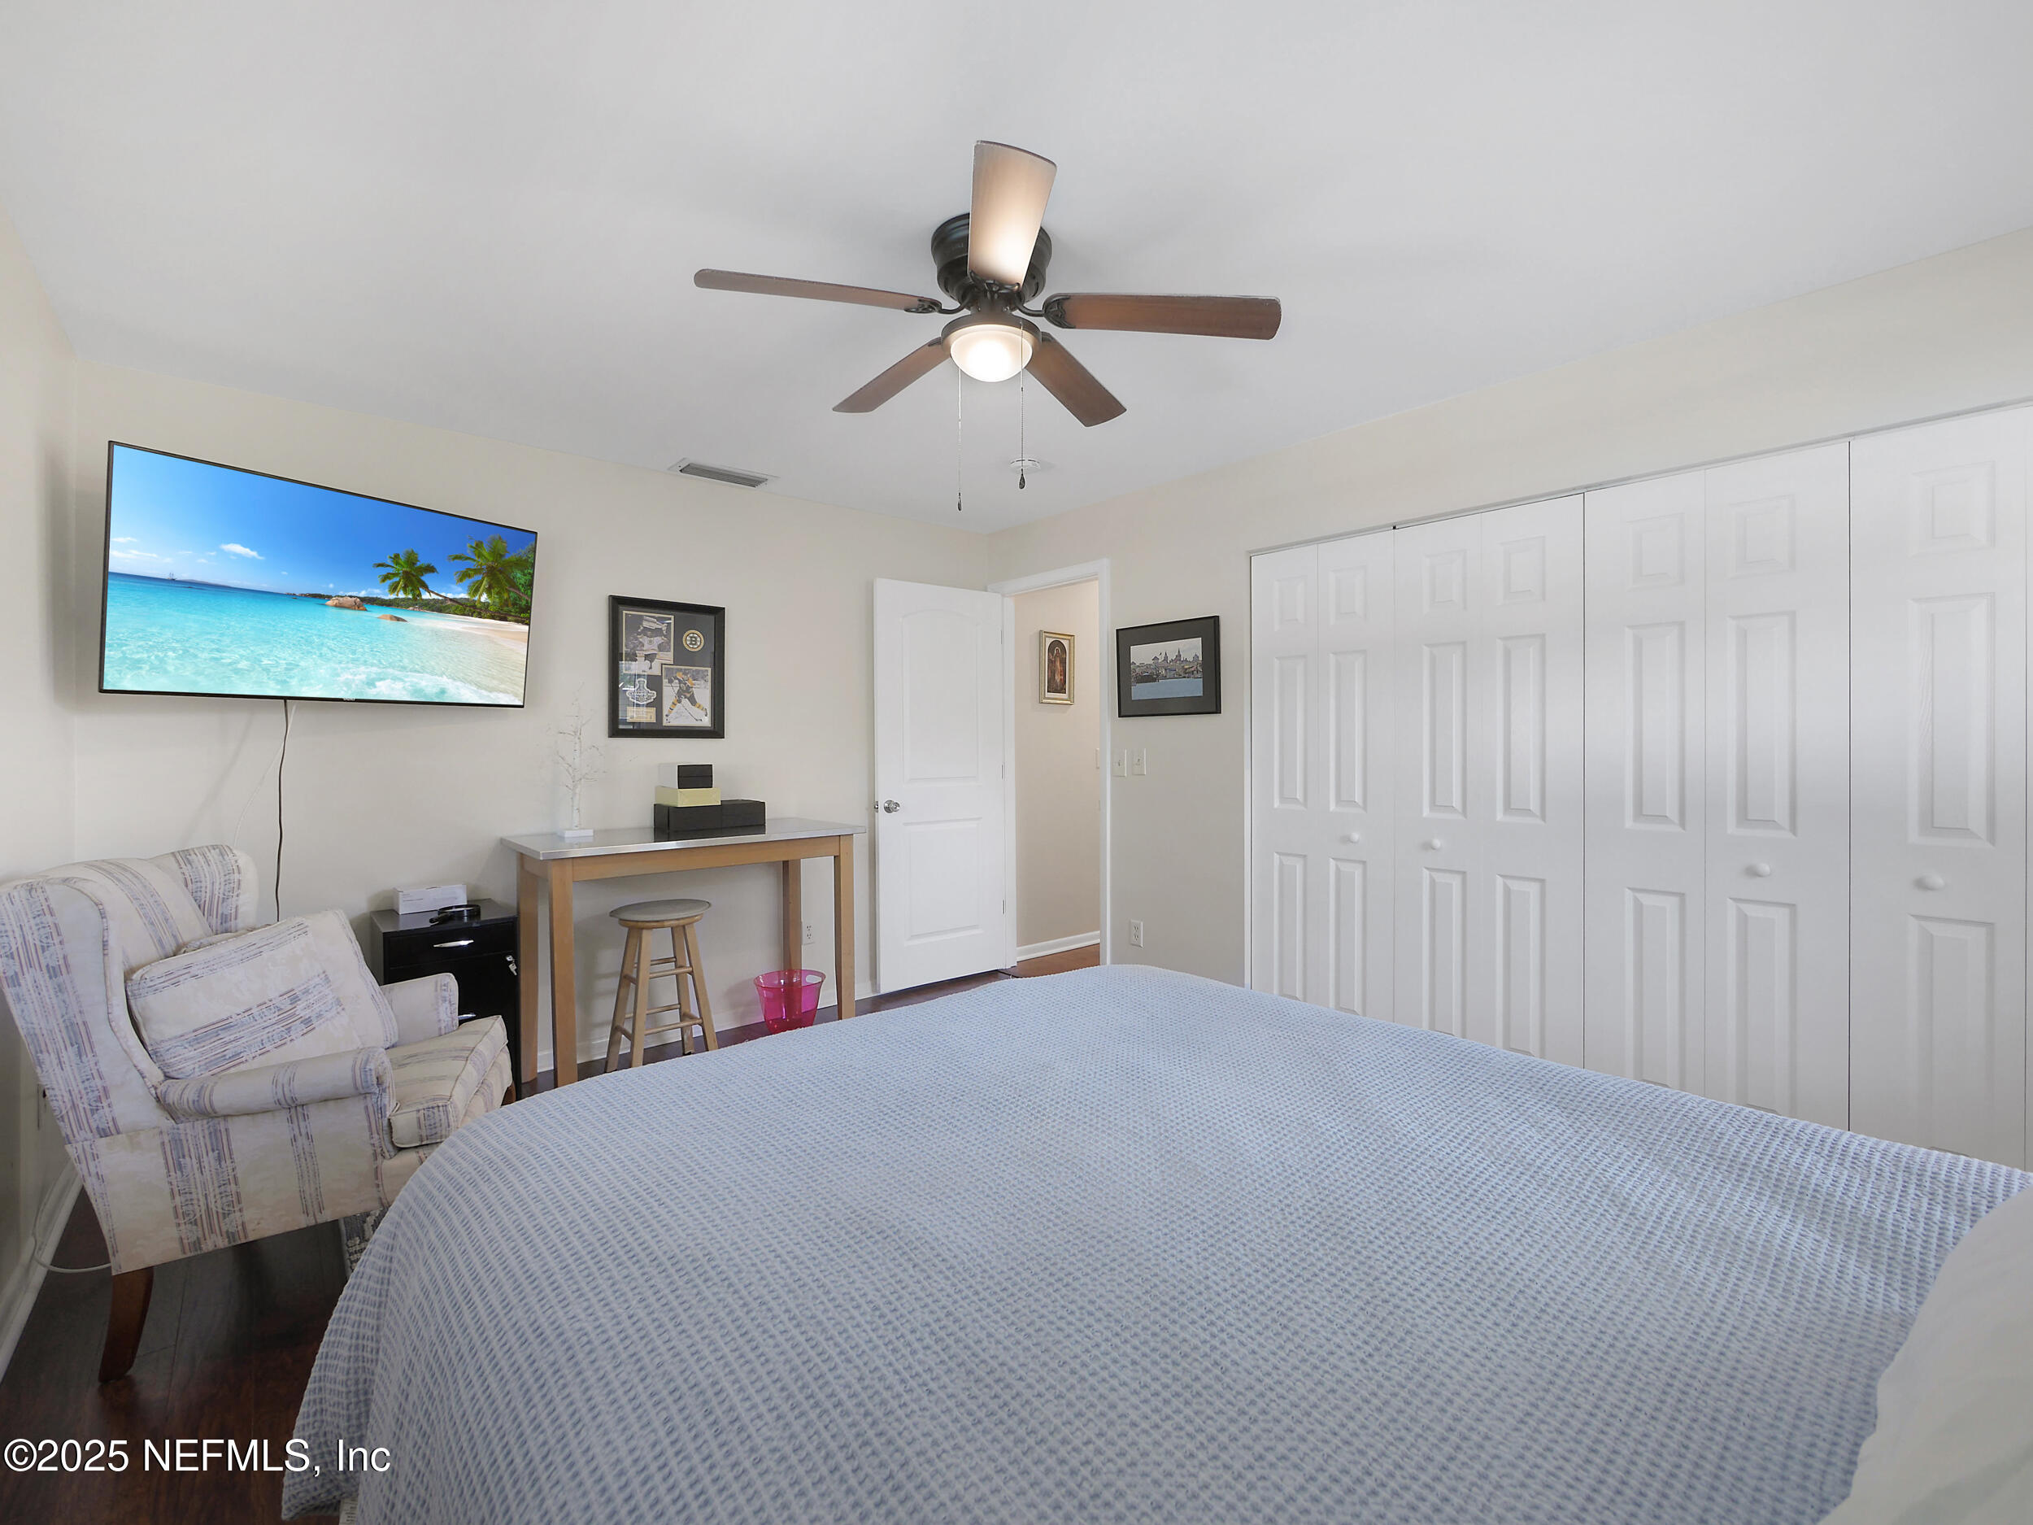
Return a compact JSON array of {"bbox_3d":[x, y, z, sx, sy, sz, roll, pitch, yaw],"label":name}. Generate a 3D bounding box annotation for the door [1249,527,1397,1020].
[{"bbox_3d":[1.190,0.163,3.218,0.040,2.010,0.581,-2,2,-43],"label":"door"}]

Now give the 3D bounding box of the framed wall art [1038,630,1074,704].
[{"bbox_3d":[0.244,-0.568,4.985,0.285,0.427,0.025,-2,1,-40],"label":"framed wall art"}]

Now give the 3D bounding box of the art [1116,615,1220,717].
[{"bbox_3d":[0.680,-0.417,3.704,0.030,0.418,0.565,-2,2,-43],"label":"art"}]

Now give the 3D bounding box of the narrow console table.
[{"bbox_3d":[-1.272,0.741,3.257,1.196,0.933,0.624,-2,2,-42],"label":"narrow console table"}]

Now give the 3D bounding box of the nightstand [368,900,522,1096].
[{"bbox_3d":[-1.952,0.871,2.812,0.360,0.705,0.463,-2,2,-42],"label":"nightstand"}]

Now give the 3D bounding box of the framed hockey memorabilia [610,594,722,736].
[{"bbox_3d":[-1.484,-0.392,3.511,0.475,0.578,0.025,-2,1,-40],"label":"framed hockey memorabilia"}]

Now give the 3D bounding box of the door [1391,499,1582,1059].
[{"bbox_3d":[1.585,0.167,2.793,0.040,2.010,0.581,-2,2,-43],"label":"door"}]

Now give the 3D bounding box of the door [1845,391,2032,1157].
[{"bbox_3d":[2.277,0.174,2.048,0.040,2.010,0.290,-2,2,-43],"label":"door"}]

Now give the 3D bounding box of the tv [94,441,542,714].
[{"bbox_3d":[-2.100,-0.515,2.605,0.060,0.638,1.110,12,7,26],"label":"tv"}]

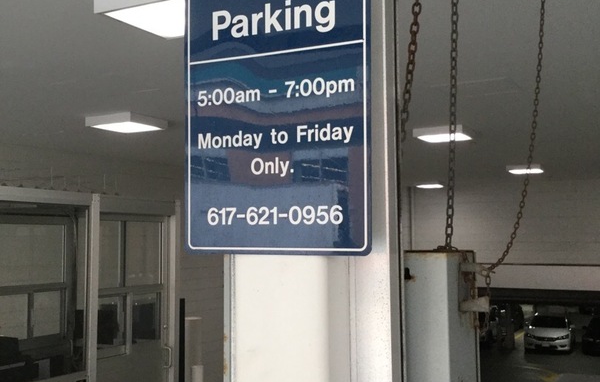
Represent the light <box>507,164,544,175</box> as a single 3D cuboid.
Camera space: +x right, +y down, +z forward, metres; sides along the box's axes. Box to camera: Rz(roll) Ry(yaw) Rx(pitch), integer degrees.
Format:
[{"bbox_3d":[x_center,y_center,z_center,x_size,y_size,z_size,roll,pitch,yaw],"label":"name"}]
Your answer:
[{"bbox_3d":[4.389,-0.422,13.886,0.610,0.100,0.610,-3,-4,28],"label":"light"}]

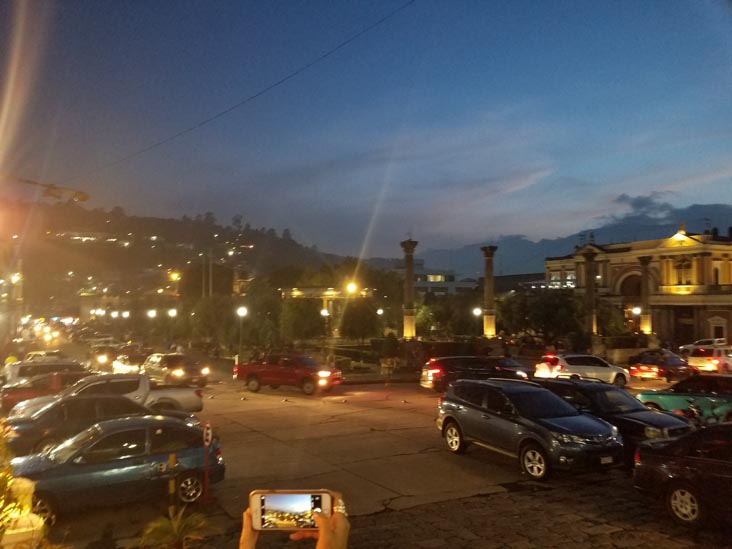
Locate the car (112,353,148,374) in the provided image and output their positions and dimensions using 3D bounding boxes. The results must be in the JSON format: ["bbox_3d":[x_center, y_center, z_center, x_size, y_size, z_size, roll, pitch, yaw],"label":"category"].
[{"bbox_3d":[-12.600,4.791,28.743,1.750,1.500,4.300,3,-5,-37],"label":"car"}]

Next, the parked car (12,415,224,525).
[{"bbox_3d":[-4.850,3.602,10.632,4.150,1.400,1.700,2,-4,-26],"label":"parked car"}]

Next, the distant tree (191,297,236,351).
[{"bbox_3d":[-12.564,4.092,45.000,3.600,4.700,3.600,2,-5,-27],"label":"distant tree"}]

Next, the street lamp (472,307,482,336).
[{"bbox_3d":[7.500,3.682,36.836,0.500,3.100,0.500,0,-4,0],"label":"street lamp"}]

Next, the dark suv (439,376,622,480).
[{"bbox_3d":[3.563,3.418,12.725,1.845,1.690,4.570,2,-5,-27],"label":"dark suv"}]

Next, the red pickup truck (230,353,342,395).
[{"bbox_3d":[-3.447,4.331,24.300,5.000,1.760,1.760,-2,-5,27],"label":"red pickup truck"}]

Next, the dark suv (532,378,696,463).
[{"bbox_3d":[5.900,3.657,14.136,1.770,1.700,4.450,2,-4,-28],"label":"dark suv"}]

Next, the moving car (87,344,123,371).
[{"bbox_3d":[-16.756,5.456,35.500,1.750,1.550,4.400,3,-5,-34],"label":"moving car"}]

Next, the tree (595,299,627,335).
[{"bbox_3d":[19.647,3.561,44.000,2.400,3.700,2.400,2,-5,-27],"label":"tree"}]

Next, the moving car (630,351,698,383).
[{"bbox_3d":[14.733,4.410,27.000,4.350,1.470,1.700,3,-5,-35],"label":"moving car"}]

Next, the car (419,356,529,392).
[{"bbox_3d":[4.800,4.546,24.951,4.550,1.600,1.800,1,-4,-20],"label":"car"}]

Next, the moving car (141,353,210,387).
[{"bbox_3d":[-9.519,4.799,27.400,1.750,1.500,4.450,3,-5,-37],"label":"moving car"}]

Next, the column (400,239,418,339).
[{"bbox_3d":[2.532,0.815,32.000,0.950,5.800,0.950,0,-4,0],"label":"column"}]

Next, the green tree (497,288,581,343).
[{"bbox_3d":[11.800,3.200,37.871,5.300,4.200,5.200,0,-4,0],"label":"green tree"}]

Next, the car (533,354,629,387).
[{"bbox_3d":[10.350,4.666,26.446,4.500,1.640,1.810,2,-4,-23],"label":"car"}]

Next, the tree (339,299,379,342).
[{"bbox_3d":[-0.550,3.902,43.837,3.100,3.600,3.100,0,-4,0],"label":"tree"}]

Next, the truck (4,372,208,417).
[{"bbox_3d":[-7.400,3.743,15.784,5.100,1.750,1.800,2,-5,-32],"label":"truck"}]

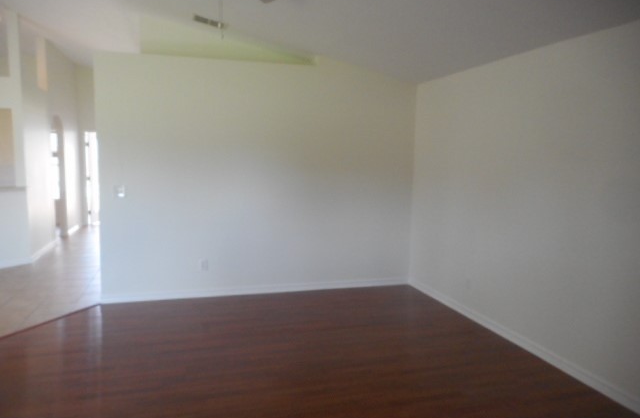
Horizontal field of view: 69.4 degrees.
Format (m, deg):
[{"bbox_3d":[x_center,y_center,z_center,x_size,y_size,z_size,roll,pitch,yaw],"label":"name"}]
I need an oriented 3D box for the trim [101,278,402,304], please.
[{"bbox_3d":[-0.592,0.935,5.417,3.605,0.102,0.020,-1,7,-17],"label":"trim"}]

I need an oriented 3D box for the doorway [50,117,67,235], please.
[{"bbox_3d":[-4.751,-0.546,8.321,0.140,2.200,0.830,-1,7,-17],"label":"doorway"}]

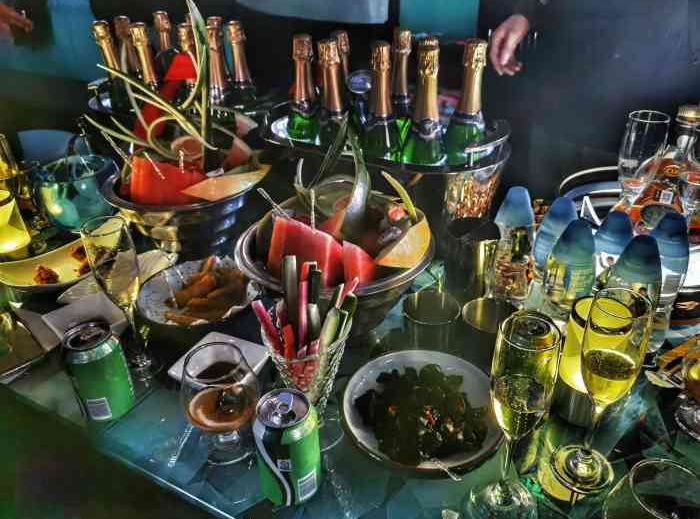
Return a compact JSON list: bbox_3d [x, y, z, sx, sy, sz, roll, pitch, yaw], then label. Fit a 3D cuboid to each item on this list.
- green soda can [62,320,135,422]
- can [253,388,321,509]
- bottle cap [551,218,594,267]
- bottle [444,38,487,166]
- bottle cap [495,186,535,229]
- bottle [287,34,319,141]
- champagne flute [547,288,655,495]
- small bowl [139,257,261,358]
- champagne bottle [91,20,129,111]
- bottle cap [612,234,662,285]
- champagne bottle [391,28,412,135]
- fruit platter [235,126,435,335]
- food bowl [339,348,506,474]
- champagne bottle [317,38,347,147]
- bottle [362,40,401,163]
[{"bbox_3d":[-0.315,0.142,0.684,0.066,0.116,0.066,0,30,0],"label":"green soda can"},{"bbox_3d":[-0.065,0.200,0.580,0.066,0.116,0.066,-1,30,0],"label":"can"},{"bbox_3d":[0.305,-0.026,0.745,0.060,0.058,0.060,-2,29,1],"label":"bottle cap"},{"bbox_3d":[0.217,-0.236,1.006,0.088,0.316,0.088,-1,29,-1],"label":"bottle"},{"bbox_3d":[0.260,-0.084,0.854,0.062,0.053,0.062,0,30,0],"label":"bottle cap"},{"bbox_3d":[-0.090,-0.299,1.144,0.088,0.315,0.088,-1,30,0],"label":"bottle"},{"bbox_3d":[0.261,0.142,0.566,0.064,0.222,0.064,-2,29,0],"label":"champagne flute"},{"bbox_3d":[-0.233,0.077,0.873,0.194,0.073,0.194,-2,29,0],"label":"small bowl"},{"bbox_3d":[-0.511,-0.371,1.245,0.088,0.316,0.088,-8,28,3],"label":"champagne bottle"},{"bbox_3d":[0.376,-0.002,0.708,0.062,0.053,0.062,0,30,0],"label":"bottle cap"},{"bbox_3d":[0.104,-0.291,1.096,0.088,0.316,0.088,-2,29,0],"label":"champagne bottle"},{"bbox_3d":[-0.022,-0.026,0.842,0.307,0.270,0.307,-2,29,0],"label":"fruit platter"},{"bbox_3d":[0.088,0.191,0.656,0.190,0.053,0.190,0,30,0],"label":"food bowl"},{"bbox_3d":[-0.025,-0.268,1.094,0.088,0.315,0.088,-6,30,0],"label":"champagne bottle"},{"bbox_3d":[0.065,-0.259,1.079,0.088,0.315,0.088,-3,30,0],"label":"bottle"}]

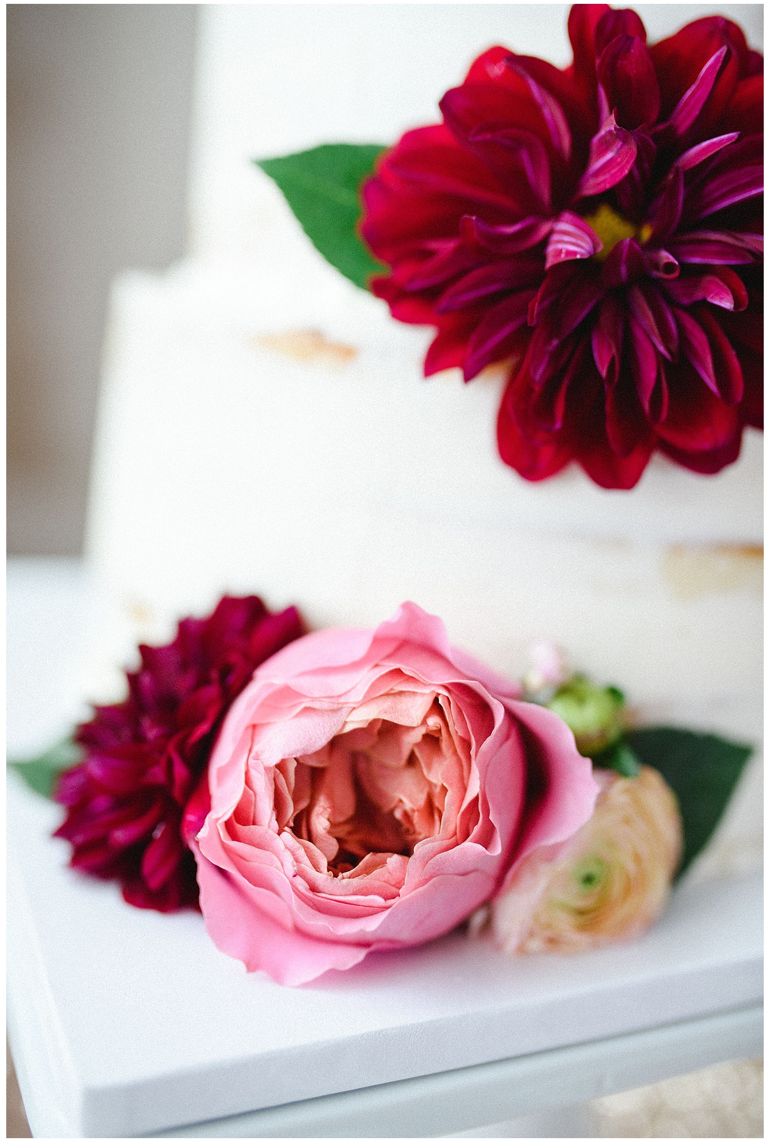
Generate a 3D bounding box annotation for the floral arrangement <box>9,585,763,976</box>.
[{"bbox_3d":[0.001,0.045,0.271,0.197,0.079,0.078,6,14,-2],"label":"floral arrangement"}]

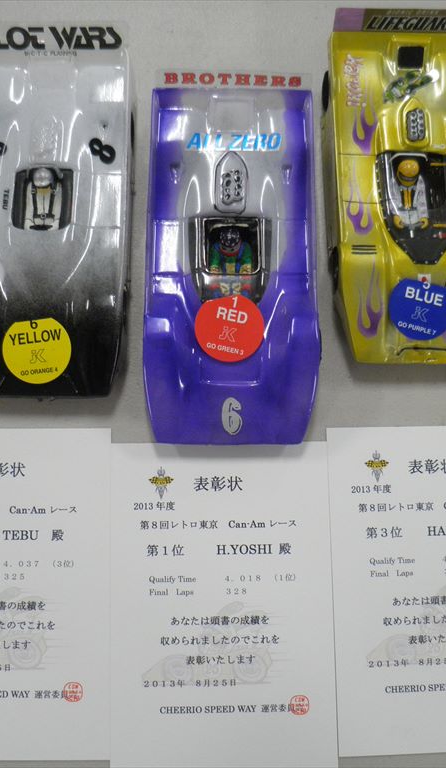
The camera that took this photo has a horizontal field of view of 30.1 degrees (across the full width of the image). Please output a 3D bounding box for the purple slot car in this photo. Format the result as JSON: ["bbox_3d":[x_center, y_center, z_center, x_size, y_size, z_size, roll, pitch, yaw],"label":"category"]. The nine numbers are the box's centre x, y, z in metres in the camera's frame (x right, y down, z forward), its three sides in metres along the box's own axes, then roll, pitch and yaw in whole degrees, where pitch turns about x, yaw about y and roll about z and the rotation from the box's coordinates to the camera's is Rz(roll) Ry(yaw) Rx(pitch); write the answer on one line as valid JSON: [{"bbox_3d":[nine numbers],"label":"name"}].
[{"bbox_3d":[0.004,-0.058,0.385,0.083,0.035,0.170,0,82,-2],"label":"purple slot car"}]

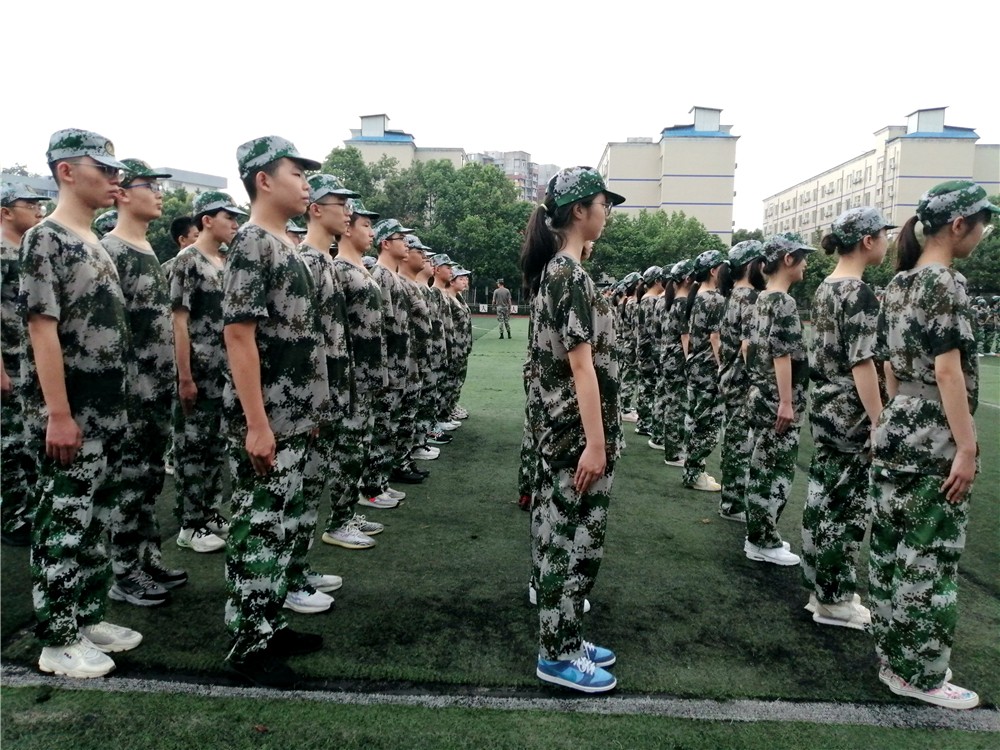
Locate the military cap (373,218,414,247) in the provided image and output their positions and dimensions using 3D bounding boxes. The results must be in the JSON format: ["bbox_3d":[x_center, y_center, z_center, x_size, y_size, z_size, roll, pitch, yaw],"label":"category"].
[{"bbox_3d":[-0.639,-0.859,4.559,0.256,0.155,0.185,2,6,4],"label":"military cap"}]

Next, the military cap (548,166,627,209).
[{"bbox_3d":[0.270,-0.597,2.392,0.270,0.130,0.175,1,6,3],"label":"military cap"}]

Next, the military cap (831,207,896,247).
[{"bbox_3d":[1.440,-0.578,2.954,0.246,0.147,0.185,2,6,2],"label":"military cap"}]

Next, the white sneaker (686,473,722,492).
[{"bbox_3d":[1.424,0.751,5.256,0.256,0.105,0.097,3,6,15],"label":"white sneaker"}]

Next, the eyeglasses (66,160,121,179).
[{"bbox_3d":[-1.298,-0.656,2.406,0.145,0.045,0.140,1,6,3],"label":"eyeglasses"}]

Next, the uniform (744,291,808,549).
[{"bbox_3d":[1.341,0.220,3.687,0.275,1.265,0.430,1,6,3],"label":"uniform"}]

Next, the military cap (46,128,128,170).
[{"bbox_3d":[-1.352,-0.743,2.462,0.265,0.135,0.175,1,5,3],"label":"military cap"}]

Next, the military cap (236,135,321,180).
[{"bbox_3d":[-0.721,-0.708,2.454,0.273,0.130,0.185,2,6,4],"label":"military cap"}]

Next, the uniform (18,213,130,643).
[{"bbox_3d":[-1.442,0.195,2.552,0.330,1.472,0.480,1,5,3],"label":"uniform"}]

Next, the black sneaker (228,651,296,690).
[{"bbox_3d":[-0.779,0.954,2.514,0.285,0.115,0.108,3,6,22],"label":"black sneaker"}]

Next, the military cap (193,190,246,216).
[{"bbox_3d":[-1.366,-0.841,3.679,0.265,0.130,0.185,2,6,4],"label":"military cap"}]

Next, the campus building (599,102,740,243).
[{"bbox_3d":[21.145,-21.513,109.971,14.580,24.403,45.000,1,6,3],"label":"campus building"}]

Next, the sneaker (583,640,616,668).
[{"bbox_3d":[0.282,0.974,2.674,0.270,0.110,0.100,1,6,-9],"label":"sneaker"}]

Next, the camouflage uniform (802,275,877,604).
[{"bbox_3d":[1.393,0.273,3.048,0.290,1.330,0.430,2,6,2],"label":"camouflage uniform"}]

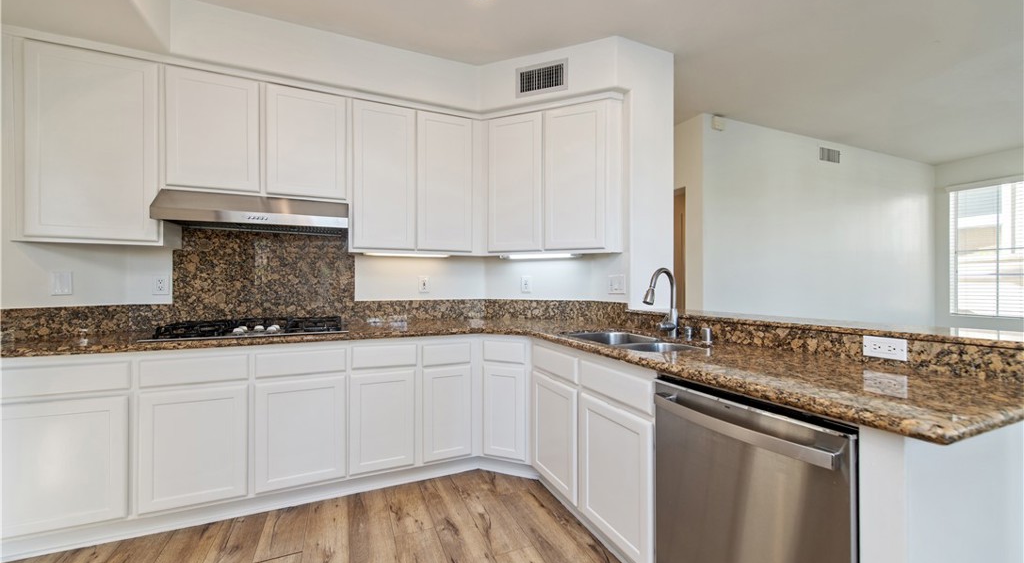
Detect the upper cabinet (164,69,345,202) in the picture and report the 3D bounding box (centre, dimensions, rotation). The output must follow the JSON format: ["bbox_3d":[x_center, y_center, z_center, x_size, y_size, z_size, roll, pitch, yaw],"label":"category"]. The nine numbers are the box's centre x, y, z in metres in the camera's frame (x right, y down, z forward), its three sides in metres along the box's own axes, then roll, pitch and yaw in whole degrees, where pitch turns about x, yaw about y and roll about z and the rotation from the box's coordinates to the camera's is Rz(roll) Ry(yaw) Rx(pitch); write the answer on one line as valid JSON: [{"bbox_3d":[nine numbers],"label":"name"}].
[{"bbox_3d":[-1.488,-0.829,2.423,0.915,0.686,0.322,0,0,-23],"label":"upper cabinet"}]

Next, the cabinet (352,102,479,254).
[{"bbox_3d":[-0.674,-0.674,2.777,0.862,0.981,0.322,0,0,-23],"label":"cabinet"}]

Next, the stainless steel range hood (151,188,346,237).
[{"bbox_3d":[-1.467,-0.405,2.366,0.916,0.175,0.442,0,0,-23],"label":"stainless steel range hood"}]

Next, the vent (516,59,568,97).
[{"bbox_3d":[0.200,-1.330,2.606,0.355,0.192,0.030,0,0,22],"label":"vent"}]

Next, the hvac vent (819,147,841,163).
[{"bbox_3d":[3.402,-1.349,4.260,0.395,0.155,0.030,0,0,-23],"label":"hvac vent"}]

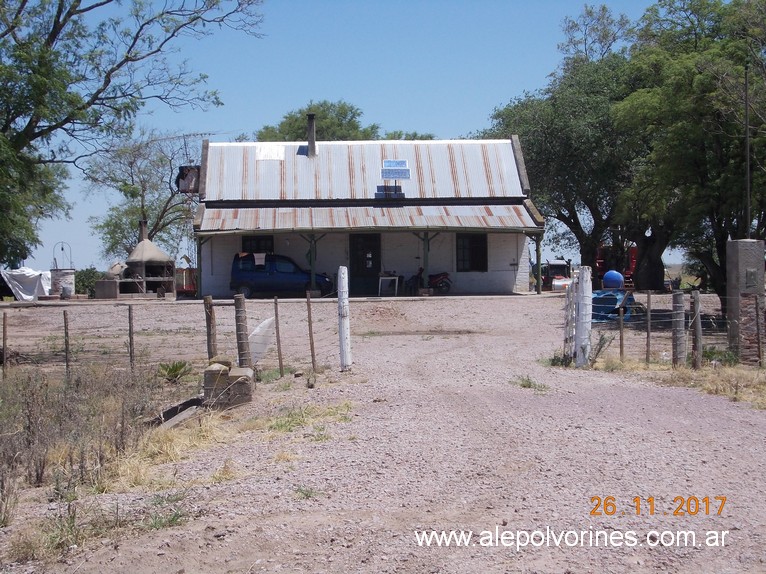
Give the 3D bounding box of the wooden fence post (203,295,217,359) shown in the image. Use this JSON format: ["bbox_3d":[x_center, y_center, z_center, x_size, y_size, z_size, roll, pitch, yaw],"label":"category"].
[{"bbox_3d":[-2.717,0.711,24.807,0.140,1.157,0.140,-5,1,0],"label":"wooden fence post"}]

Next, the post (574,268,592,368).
[{"bbox_3d":[3.120,0.474,24.410,0.190,1.587,0.190,2,1,0],"label":"post"}]

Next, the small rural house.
[{"bbox_3d":[-0.924,-3.448,66.241,13.600,7.600,10.000,-1,1,-4],"label":"small rural house"}]

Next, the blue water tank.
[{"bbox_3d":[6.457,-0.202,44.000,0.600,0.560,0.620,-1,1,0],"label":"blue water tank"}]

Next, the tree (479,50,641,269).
[{"bbox_3d":[8.444,-5.541,76.000,8.200,11.400,8.000,-1,1,0],"label":"tree"}]

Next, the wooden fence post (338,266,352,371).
[{"bbox_3d":[-0.583,0.494,24.410,0.155,1.626,0.155,-2,1,0],"label":"wooden fence post"}]

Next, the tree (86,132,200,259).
[{"bbox_3d":[-11.484,-3.558,75.000,5.600,7.900,5.400,-1,1,0],"label":"tree"}]

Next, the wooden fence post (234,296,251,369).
[{"bbox_3d":[-2.179,0.711,24.407,0.160,1.178,0.160,-5,1,0],"label":"wooden fence post"}]

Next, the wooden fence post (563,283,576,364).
[{"bbox_3d":[2.962,0.569,24.808,0.170,1.217,0.170,1,1,0],"label":"wooden fence post"}]

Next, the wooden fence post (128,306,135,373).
[{"bbox_3d":[-3.931,0.803,24.606,0.070,1.043,0.070,-2,1,0],"label":"wooden fence post"}]

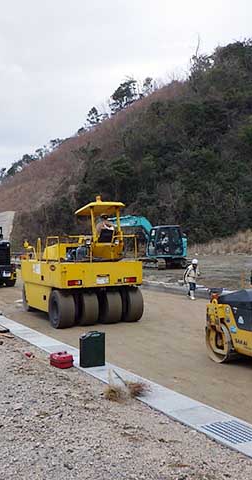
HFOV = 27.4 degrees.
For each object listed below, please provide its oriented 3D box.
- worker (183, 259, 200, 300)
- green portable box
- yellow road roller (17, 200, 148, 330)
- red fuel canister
[{"bbox_3d":[2.575,1.532,20.185,0.550,1.580,0.500,1,-1,-45],"label":"worker"},{"bbox_3d":[-0.444,1.468,6.905,0.325,0.470,0.160,0,-1,-27],"label":"green portable box"},{"bbox_3d":[-1.524,0.556,14.678,2.200,3.260,4.600,0,-1,-27],"label":"yellow road roller"},{"bbox_3d":[-0.867,1.607,6.983,0.190,0.195,0.280,1,-1,-41],"label":"red fuel canister"}]

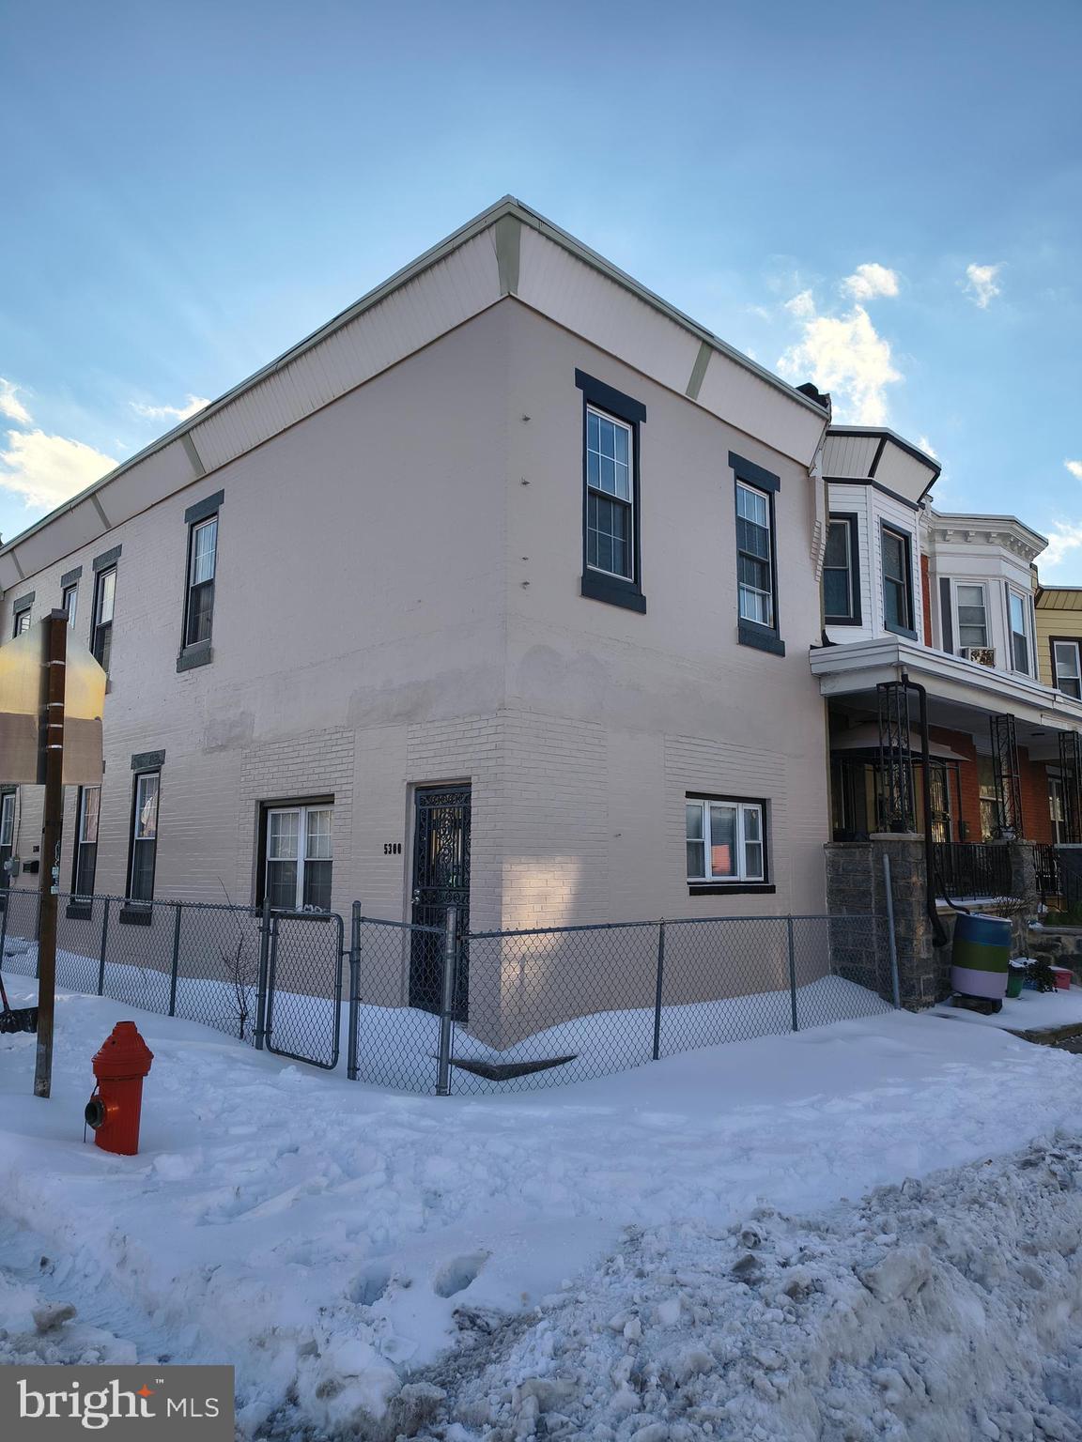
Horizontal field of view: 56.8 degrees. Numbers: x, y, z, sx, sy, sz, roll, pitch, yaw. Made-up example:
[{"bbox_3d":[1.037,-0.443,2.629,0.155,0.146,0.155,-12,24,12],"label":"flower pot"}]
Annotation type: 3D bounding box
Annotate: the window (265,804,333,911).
[{"bbox_3d":[-2.518,1.454,10.646,1.420,1.120,0.100,-9,-13,44],"label":"window"}]

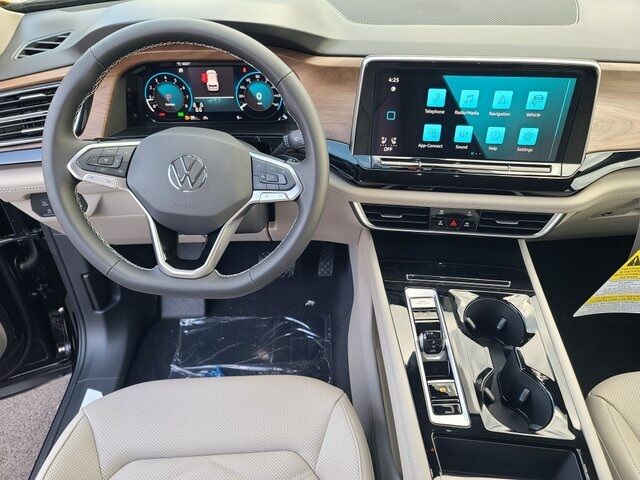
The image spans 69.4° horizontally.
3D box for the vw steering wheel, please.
[{"bbox_3d":[-0.174,-0.099,0.629,0.372,0.366,0.100,5,13,-3],"label":"vw steering wheel"}]

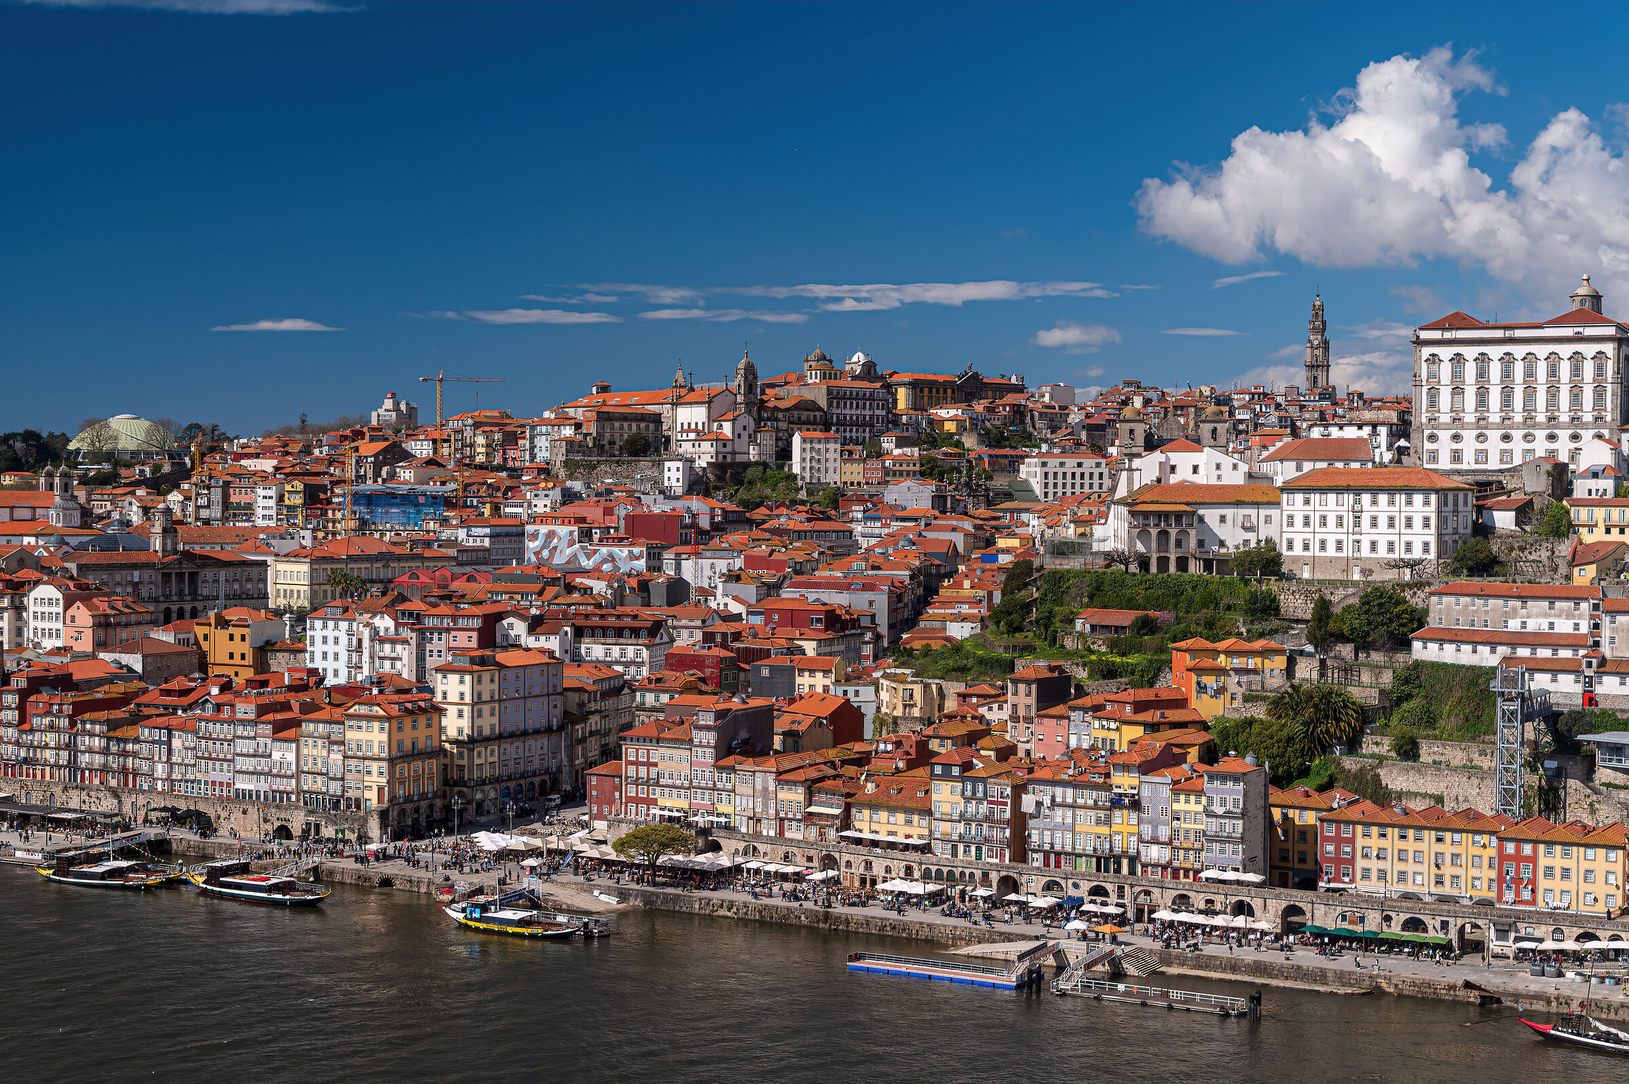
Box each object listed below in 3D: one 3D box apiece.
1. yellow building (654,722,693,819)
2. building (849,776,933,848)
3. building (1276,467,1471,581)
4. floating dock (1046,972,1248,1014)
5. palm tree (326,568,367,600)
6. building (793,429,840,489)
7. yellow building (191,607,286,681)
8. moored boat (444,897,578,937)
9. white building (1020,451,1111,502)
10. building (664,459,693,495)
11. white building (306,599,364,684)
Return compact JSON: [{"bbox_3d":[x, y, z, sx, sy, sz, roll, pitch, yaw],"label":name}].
[{"bbox_3d":[-22.990,42.960,428.000,7.600,17.300,11.000,1,2,35],"label":"yellow building"},{"bbox_3d":[15.550,43.330,360.770,15.400,10.800,11.500,1,2,36],"label":"building"},{"bbox_3d":[103.070,-3.580,414.320,31.300,20.500,15.800,1,2,37],"label":"building"},{"bbox_3d":[48.900,66.750,332.000,29.000,1.900,3.600,1,2,30],"label":"floating dock"},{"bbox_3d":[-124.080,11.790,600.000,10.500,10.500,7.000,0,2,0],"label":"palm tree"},{"bbox_3d":[0.730,-25.960,708.890,12.900,17.200,9.000,0,1,-17],"label":"building"},{"bbox_3d":[-134.890,25.320,530.000,14.000,19.500,15.000,1,2,16],"label":"yellow building"},{"bbox_3d":[-43.570,53.820,325.340,21.000,4.500,4.700,1,1,25],"label":"moored boat"},{"bbox_3d":[78.000,-19.750,704.290,23.000,16.000,14.000,0,1,-20],"label":"white building"},{"bbox_3d":[-42.150,-20.010,700.000,6.500,10.800,6.500,1,2,25],"label":"building"},{"bbox_3d":[-103.540,22.770,503.000,13.000,18.500,11.500,1,2,30],"label":"white building"}]

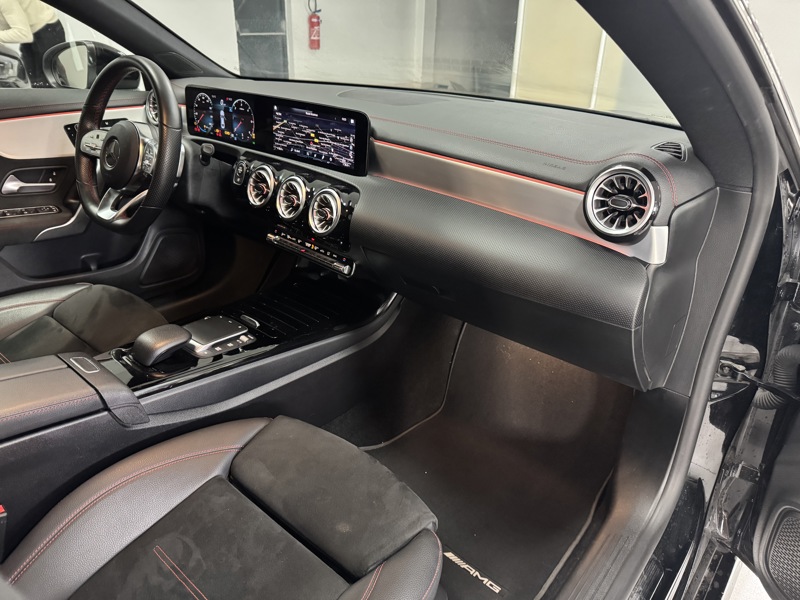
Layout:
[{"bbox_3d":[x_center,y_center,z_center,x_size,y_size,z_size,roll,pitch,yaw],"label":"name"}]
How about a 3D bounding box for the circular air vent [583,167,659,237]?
[{"bbox_3d":[0.271,-0.120,0.674,0.090,0.090,0.040,22,31,38],"label":"circular air vent"}]

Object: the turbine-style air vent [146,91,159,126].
[{"bbox_3d":[-0.614,-0.493,1.417,0.090,0.090,0.040,22,31,38],"label":"turbine-style air vent"}]

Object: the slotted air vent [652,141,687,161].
[{"bbox_3d":[0.340,-0.188,0.700,0.052,0.037,0.022,5,-18,7],"label":"slotted air vent"}]

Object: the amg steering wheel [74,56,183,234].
[{"bbox_3d":[-0.557,-0.317,1.152,0.370,0.358,0.090,20,12,34],"label":"amg steering wheel"}]

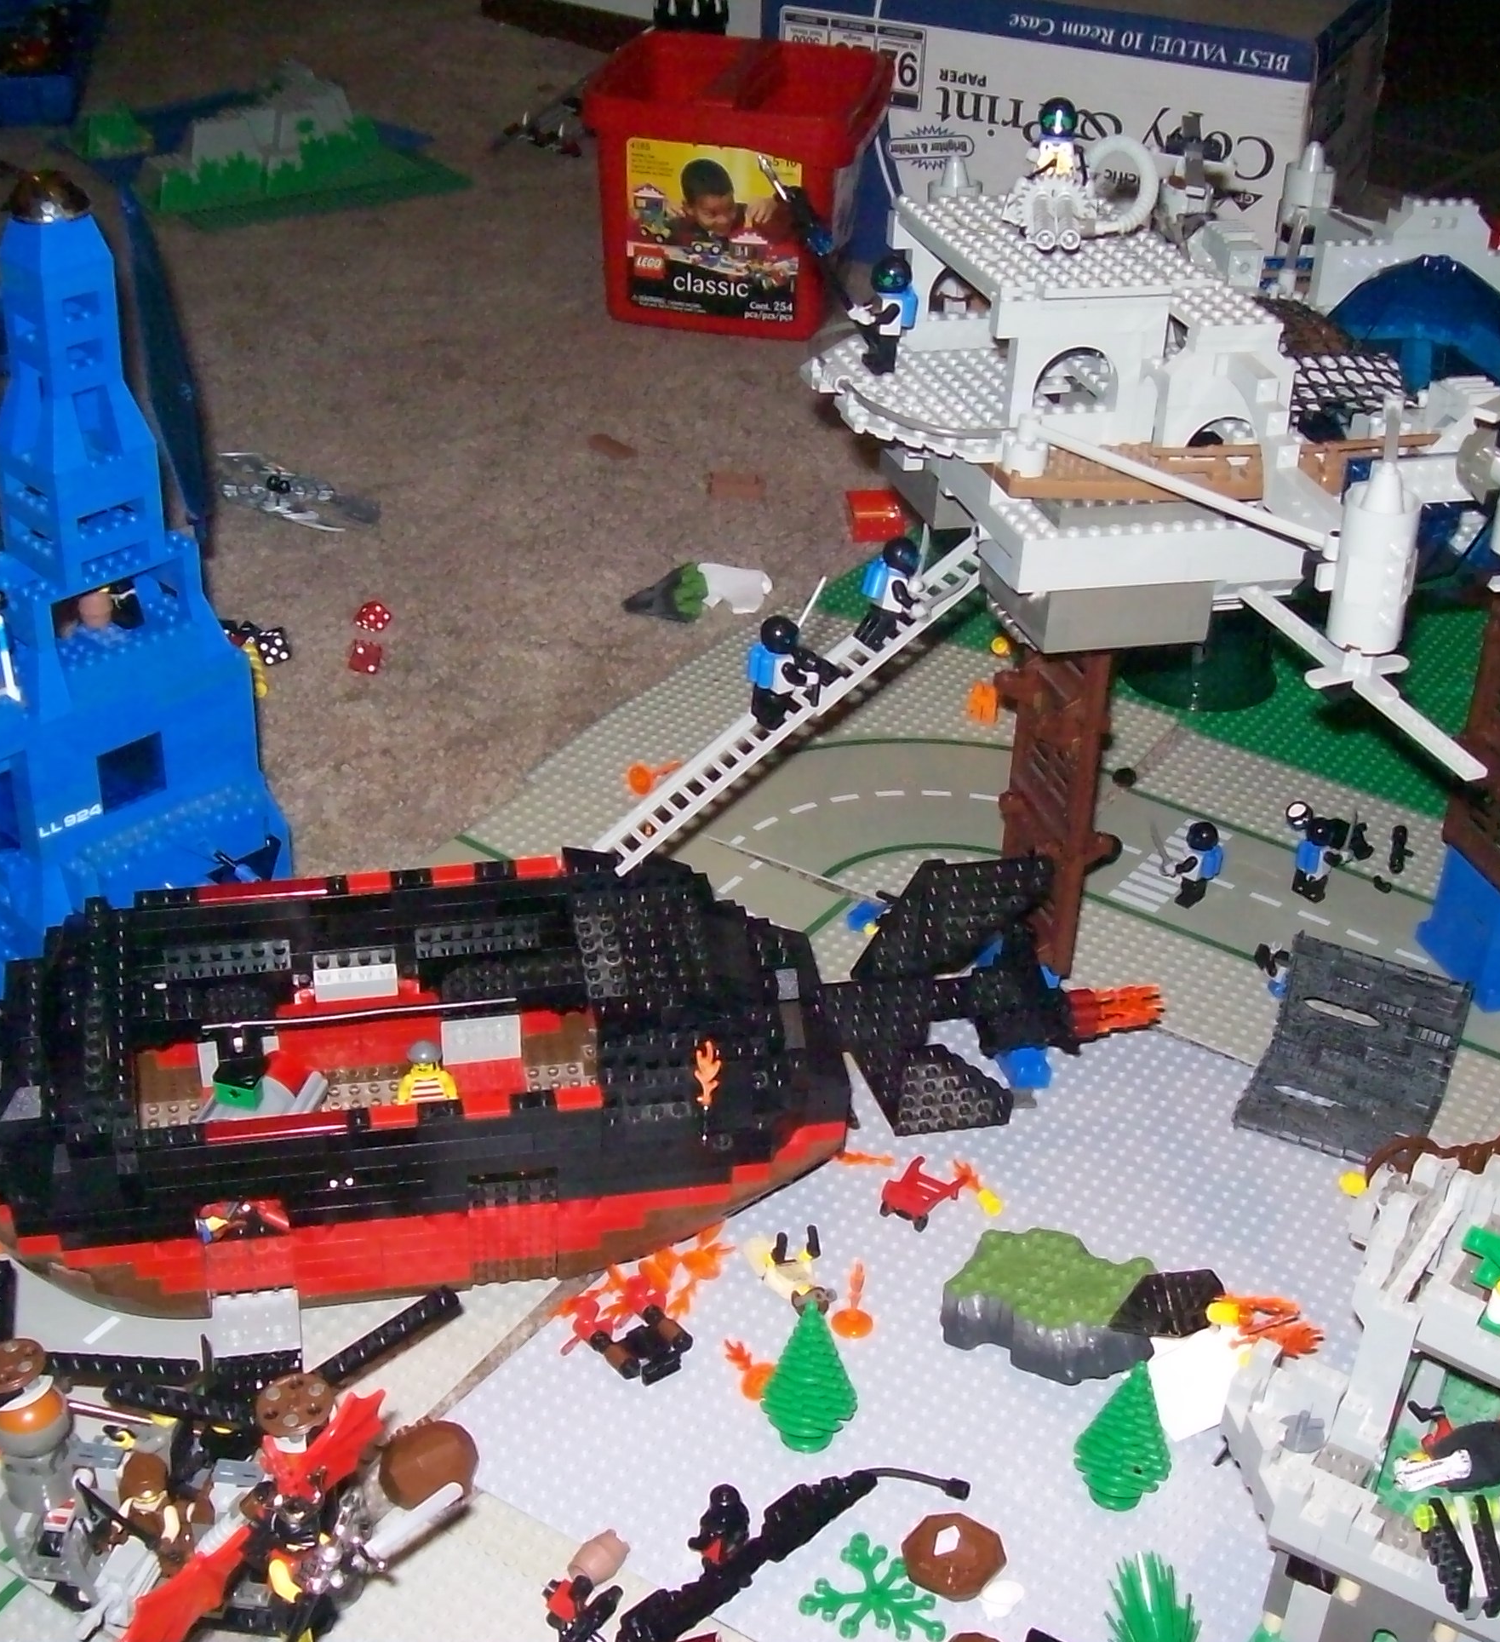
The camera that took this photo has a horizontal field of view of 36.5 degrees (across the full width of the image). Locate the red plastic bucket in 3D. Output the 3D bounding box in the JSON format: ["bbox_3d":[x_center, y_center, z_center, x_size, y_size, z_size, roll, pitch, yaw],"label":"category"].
[{"bbox_3d":[-0.008,-0.514,1.857,0.210,0.182,0.215,8,31,10],"label":"red plastic bucket"}]

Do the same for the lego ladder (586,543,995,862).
[{"bbox_3d":[0.018,-0.044,0.878,0.191,0.008,0.021,-40,42,-6],"label":"lego ladder"}]

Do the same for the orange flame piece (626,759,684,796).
[{"bbox_3d":[-0.048,-0.023,1.170,0.030,0.017,0.017,-18,36,-40],"label":"orange flame piece"}]

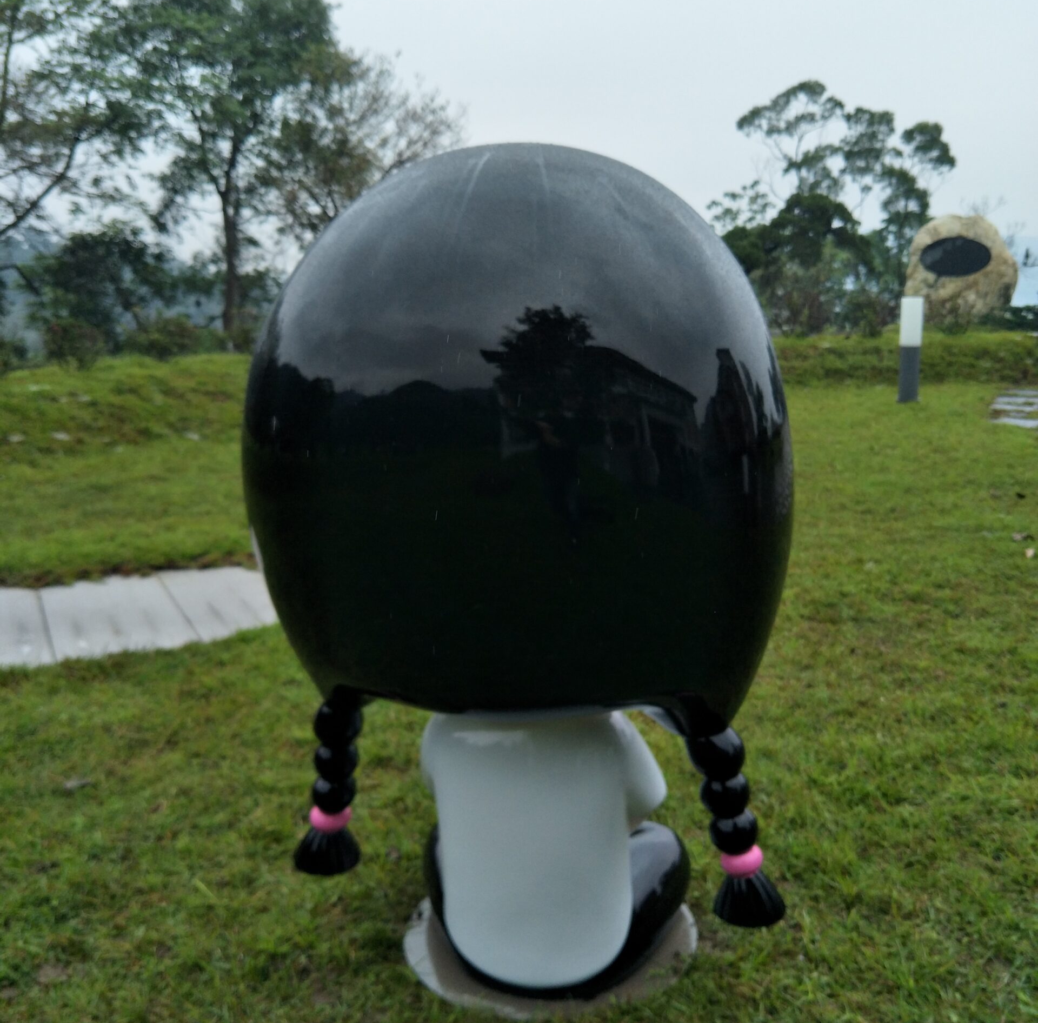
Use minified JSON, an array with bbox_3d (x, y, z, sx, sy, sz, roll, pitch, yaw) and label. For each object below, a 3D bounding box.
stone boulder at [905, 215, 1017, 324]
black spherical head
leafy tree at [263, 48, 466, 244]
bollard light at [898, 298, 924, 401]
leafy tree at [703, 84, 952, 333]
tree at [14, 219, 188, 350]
[{"bbox_3d":[5.214,-2.814,11.300,1.284,1.362,0.950,1,17,14],"label":"stone boulder"},{"bbox_3d":[-0.001,-0.133,1.697,0.937,0.919,0.937,1,17,15],"label":"black spherical head"},{"bbox_3d":[-2.567,-5.074,15.500,3.202,4.710,3.200,-3,16,0],"label":"leafy tree"},{"bbox_3d":[3.068,-1.263,7.500,0.155,0.820,0.155,-3,16,0],"label":"bollard light"},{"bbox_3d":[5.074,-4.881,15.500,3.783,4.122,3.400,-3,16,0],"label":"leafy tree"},{"bbox_3d":[-5.849,-3.171,13.500,2.331,1.800,2.200,-3,16,0],"label":"tree"}]

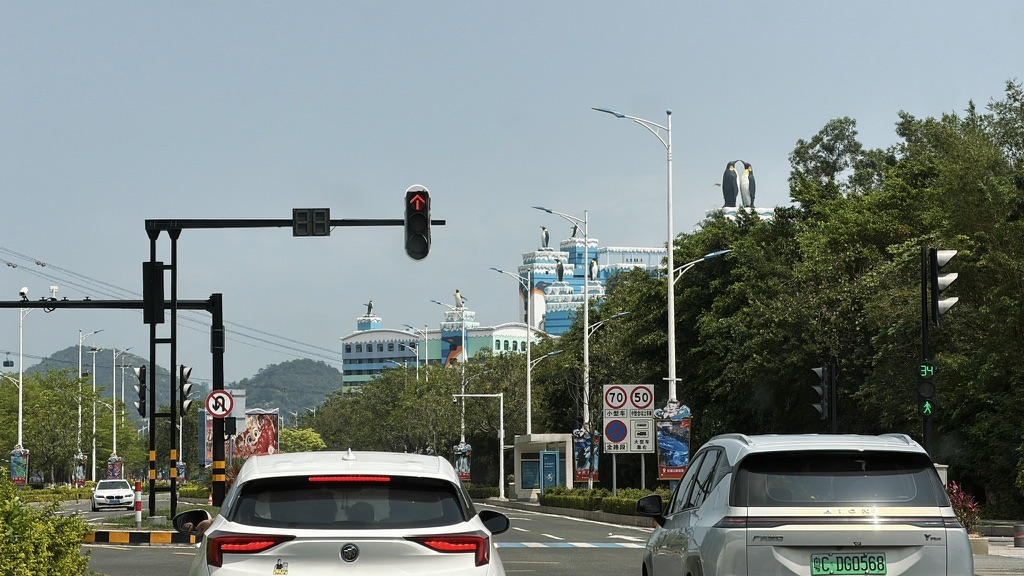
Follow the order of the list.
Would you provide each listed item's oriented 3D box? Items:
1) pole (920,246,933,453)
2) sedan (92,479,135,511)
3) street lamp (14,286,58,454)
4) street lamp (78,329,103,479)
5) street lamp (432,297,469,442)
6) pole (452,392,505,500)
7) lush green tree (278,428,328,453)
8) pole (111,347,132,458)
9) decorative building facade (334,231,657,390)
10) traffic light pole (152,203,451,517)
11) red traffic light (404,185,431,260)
[{"bbox_3d":[7.777,2.020,55.488,0.300,5.606,0.300,0,-4,0],"label":"pole"},{"bbox_3d":[-18.874,9.796,139.658,1.870,1.490,4.980,1,-4,-10],"label":"sedan"},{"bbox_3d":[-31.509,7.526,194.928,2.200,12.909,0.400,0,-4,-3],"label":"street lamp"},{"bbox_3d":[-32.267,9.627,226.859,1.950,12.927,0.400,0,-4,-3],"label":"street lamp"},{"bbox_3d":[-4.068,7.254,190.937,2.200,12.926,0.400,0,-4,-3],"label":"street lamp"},{"bbox_3d":[-1.936,9.220,170.764,3.000,6.341,0.300,0,-4,-3],"label":"pole"},{"bbox_3d":[-14.691,12.102,204.647,4.200,5.060,4.000,0,-4,0],"label":"lush green tree"},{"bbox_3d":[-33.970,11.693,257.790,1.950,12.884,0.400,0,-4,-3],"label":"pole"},{"bbox_3d":[-2.356,19.738,820.484,95.000,71.440,50.000,0,-4,-6],"label":"decorative building facade"},{"bbox_3d":[-4.757,1.810,65.022,6.640,6.683,0.600,0,-4,0],"label":"traffic light pole"},{"bbox_3d":[-2.070,-1.438,64.936,0.560,1.640,0.450,0,-4,0],"label":"red traffic light"}]

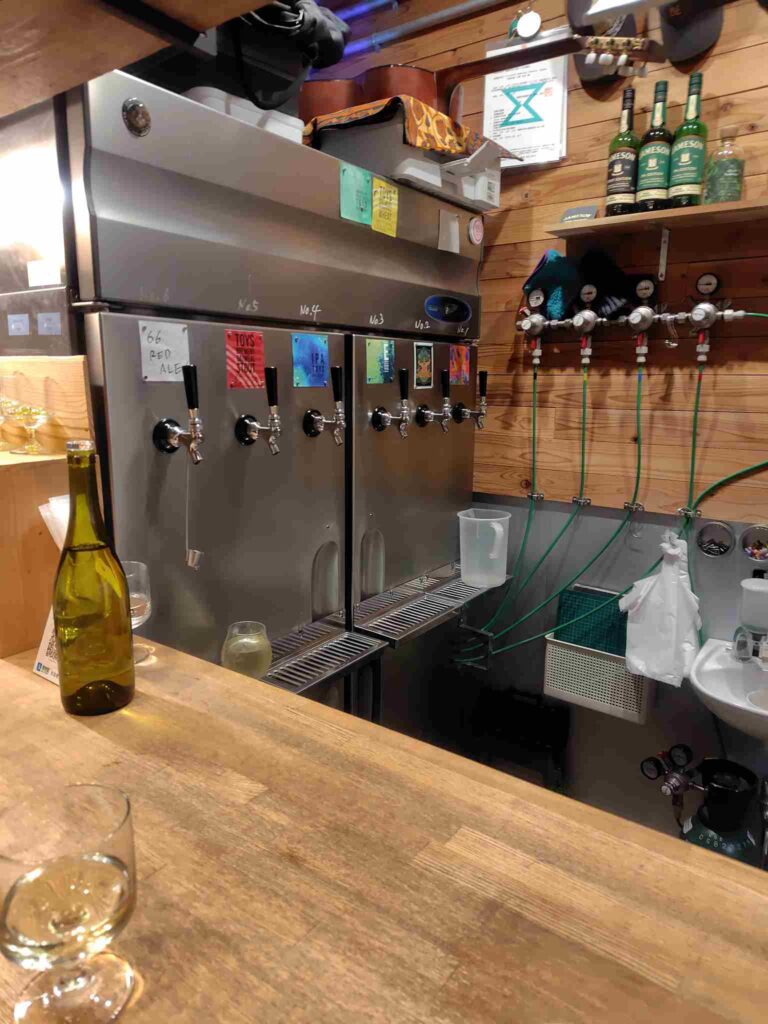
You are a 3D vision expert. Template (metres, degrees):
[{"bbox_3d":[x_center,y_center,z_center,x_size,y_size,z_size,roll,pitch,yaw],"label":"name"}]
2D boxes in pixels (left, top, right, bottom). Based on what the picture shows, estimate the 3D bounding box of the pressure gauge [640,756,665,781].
[{"bbox_3d":[0.612,0.583,1.548,0.031,0.050,0.050,-8,14,-36],"label":"pressure gauge"}]

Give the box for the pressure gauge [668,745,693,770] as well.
[{"bbox_3d":[0.672,0.551,1.536,0.031,0.050,0.050,-8,14,-36],"label":"pressure gauge"}]

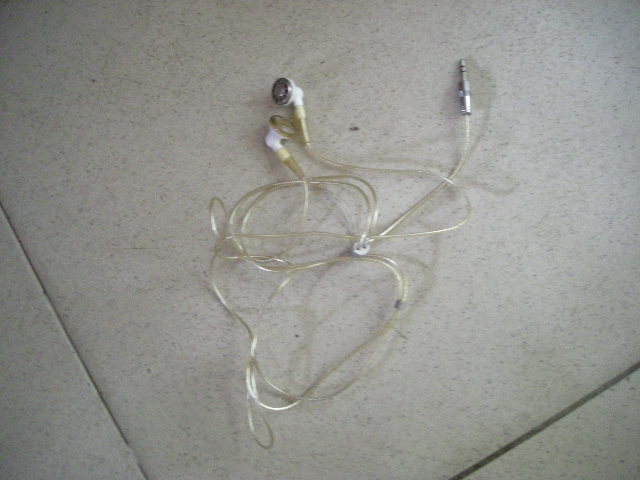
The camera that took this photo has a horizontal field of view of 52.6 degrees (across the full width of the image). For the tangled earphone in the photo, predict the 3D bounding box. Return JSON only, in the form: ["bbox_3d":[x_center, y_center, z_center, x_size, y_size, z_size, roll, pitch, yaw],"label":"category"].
[{"bbox_3d":[0.014,0.003,0.398,0.165,0.028,0.242,0,82,0],"label":"tangled earphone"}]

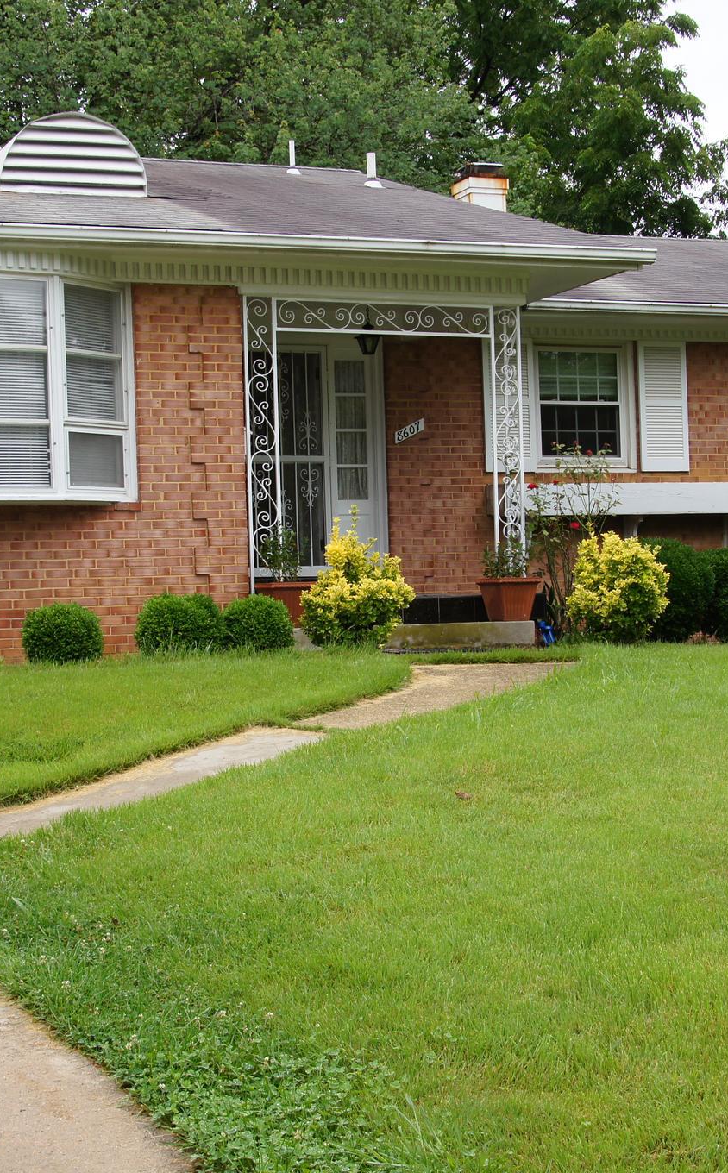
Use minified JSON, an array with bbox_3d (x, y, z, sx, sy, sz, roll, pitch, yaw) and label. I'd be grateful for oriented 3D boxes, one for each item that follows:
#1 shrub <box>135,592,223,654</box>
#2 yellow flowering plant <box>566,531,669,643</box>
[{"bbox_3d":[-1.293,0.256,13.363,0.615,0.437,0.615,-2,0,0],"label":"shrub"},{"bbox_3d":[1.969,0.005,14.820,0.786,0.864,0.708,-2,0,-22],"label":"yellow flowering plant"}]

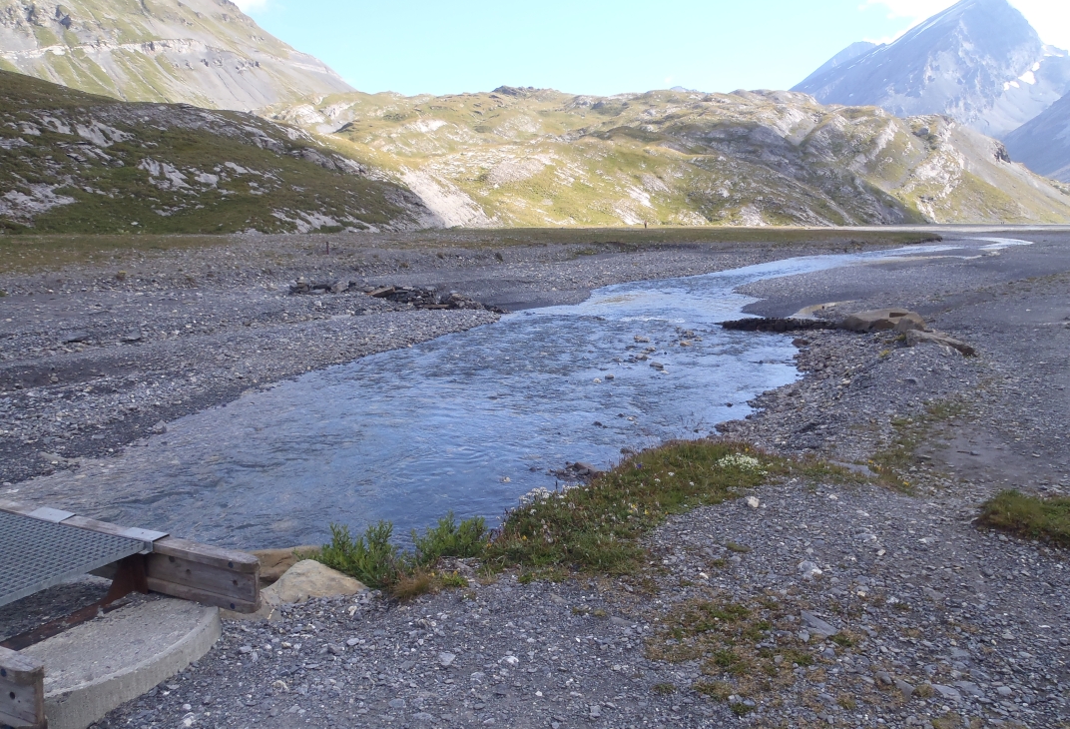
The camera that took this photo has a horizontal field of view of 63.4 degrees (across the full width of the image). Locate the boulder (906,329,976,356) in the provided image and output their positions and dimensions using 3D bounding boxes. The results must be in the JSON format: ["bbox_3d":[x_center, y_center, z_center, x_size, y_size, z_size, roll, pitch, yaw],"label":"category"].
[{"bbox_3d":[5.472,-0.290,11.700,0.850,0.280,0.600,4,10,25],"label":"boulder"}]

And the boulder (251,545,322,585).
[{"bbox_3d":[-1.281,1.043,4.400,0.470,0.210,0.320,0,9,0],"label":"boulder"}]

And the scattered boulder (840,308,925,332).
[{"bbox_3d":[5.603,-0.713,13.900,1.220,0.360,0.800,1,9,5],"label":"scattered boulder"}]

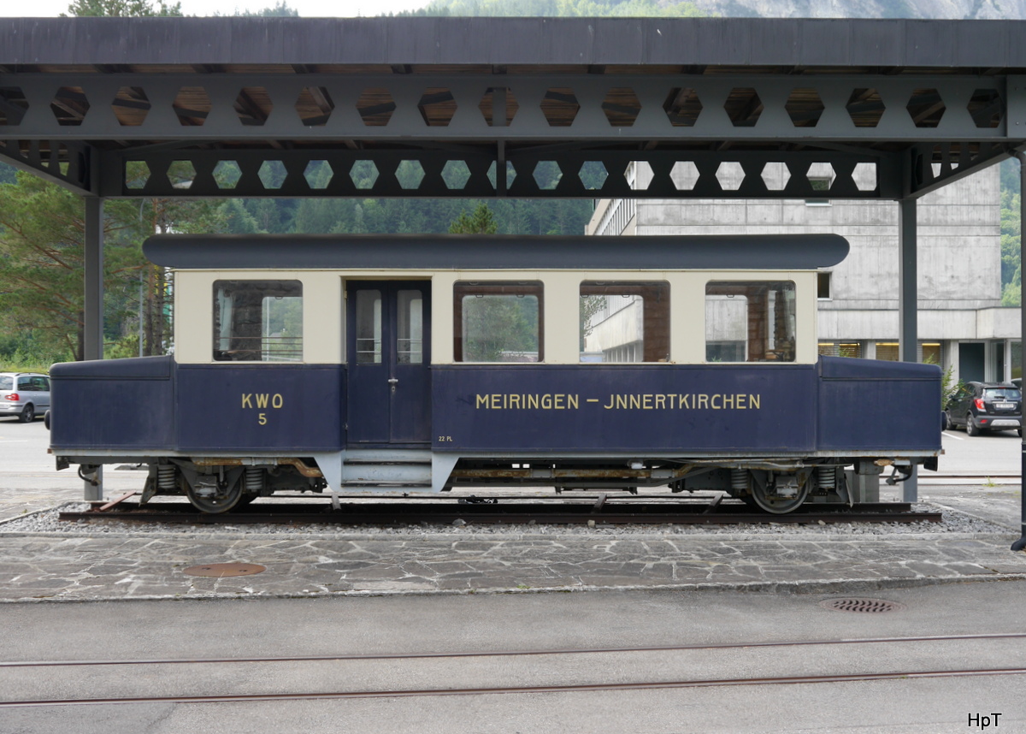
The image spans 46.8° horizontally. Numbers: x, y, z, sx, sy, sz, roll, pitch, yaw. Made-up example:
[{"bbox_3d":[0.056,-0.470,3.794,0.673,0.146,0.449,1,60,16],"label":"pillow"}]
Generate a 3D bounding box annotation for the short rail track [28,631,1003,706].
[{"bbox_3d":[0.190,1.930,7.490,7.300,0.110,1.140,0,0,-7],"label":"short rail track"}]

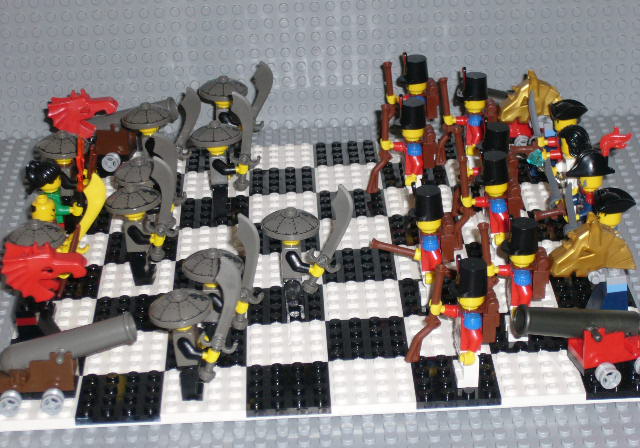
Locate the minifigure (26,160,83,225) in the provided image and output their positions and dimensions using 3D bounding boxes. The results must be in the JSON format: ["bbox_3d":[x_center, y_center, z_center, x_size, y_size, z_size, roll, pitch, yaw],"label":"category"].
[{"bbox_3d":[-0.117,-0.008,0.796,0.025,0.044,0.022,-3,26,0],"label":"minifigure"}]

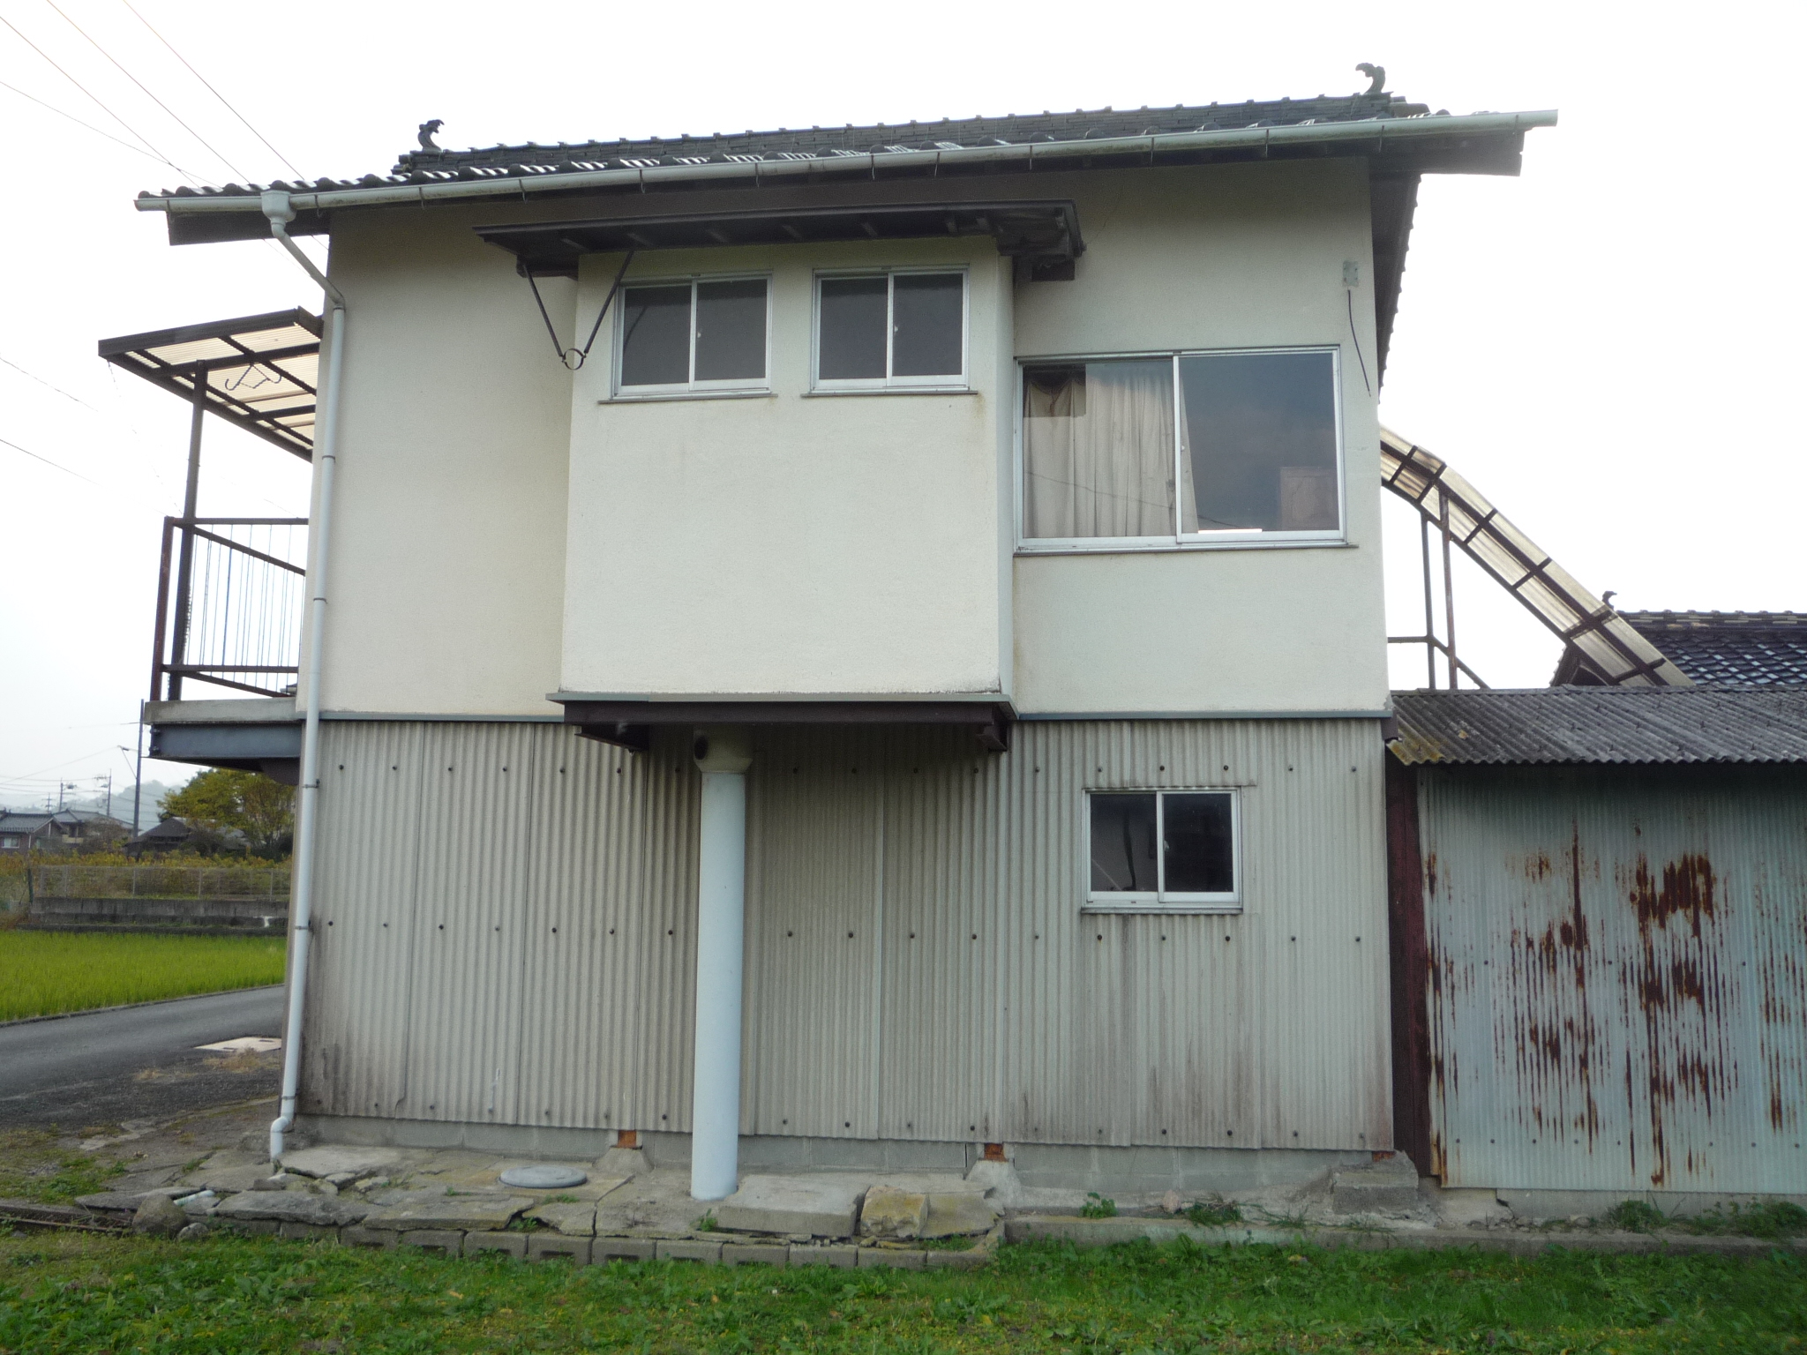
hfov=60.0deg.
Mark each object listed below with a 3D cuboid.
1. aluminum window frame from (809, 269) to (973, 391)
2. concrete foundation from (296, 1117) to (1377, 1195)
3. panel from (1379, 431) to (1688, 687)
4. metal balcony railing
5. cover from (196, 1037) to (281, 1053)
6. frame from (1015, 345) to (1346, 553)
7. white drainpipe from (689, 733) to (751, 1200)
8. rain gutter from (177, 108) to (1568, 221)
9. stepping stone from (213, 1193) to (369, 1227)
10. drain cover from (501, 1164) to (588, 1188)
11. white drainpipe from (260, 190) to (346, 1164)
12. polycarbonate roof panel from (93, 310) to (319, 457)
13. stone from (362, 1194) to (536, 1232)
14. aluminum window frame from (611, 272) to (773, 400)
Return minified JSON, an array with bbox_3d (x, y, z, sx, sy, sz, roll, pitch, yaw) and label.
[{"bbox_3d":[-0.059,-1.706,7.705,0.785,0.650,0.090,0,-8,8],"label":"aluminum window frame"},{"bbox_3d":[-0.439,2.453,8.070,5.630,0.230,0.250,0,-8,8],"label":"concrete foundation"},{"bbox_3d":[4.564,-0.680,11.348,3.500,0.200,1.030,44,0,11],"label":"panel"},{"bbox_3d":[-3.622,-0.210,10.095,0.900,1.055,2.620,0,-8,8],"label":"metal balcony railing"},{"bbox_3d":[-5.906,3.386,14.349,0.800,0.070,1.050,1,-8,-1],"label":"cover"},{"bbox_3d":[1.432,-1.190,8.199,1.695,1.075,0.100,0,-8,8],"label":"frame"},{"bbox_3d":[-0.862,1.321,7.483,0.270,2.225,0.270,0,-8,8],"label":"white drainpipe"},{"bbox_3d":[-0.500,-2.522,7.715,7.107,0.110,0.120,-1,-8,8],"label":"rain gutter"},{"bbox_3d":[-2.734,2.427,7.125,0.730,0.080,0.350,0,-8,8],"label":"stepping stone"},{"bbox_3d":[-1.768,2.443,7.664,0.430,0.045,0.430,0,-8,8],"label":"drain cover"},{"bbox_3d":[-3.352,-0.032,8.322,0.230,5.160,0.710,0,-8,8],"label":"white drainpipe"},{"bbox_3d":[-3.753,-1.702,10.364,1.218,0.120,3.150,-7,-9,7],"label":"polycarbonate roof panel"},{"bbox_3d":[-2.063,2.452,7.144,0.680,0.070,0.520,0,-8,8],"label":"stone"},{"bbox_3d":[-1.044,-1.689,7.757,0.808,0.631,0.100,0,-8,8],"label":"aluminum window frame"}]

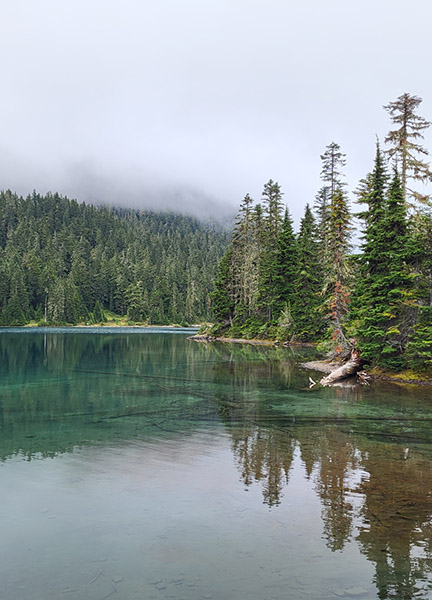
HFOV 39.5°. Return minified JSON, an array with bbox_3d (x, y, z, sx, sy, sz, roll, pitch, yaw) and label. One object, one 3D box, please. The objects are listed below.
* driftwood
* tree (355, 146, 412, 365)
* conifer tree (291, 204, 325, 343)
[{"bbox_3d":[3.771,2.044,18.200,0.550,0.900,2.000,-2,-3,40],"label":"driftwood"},{"bbox_3d":[6.132,-1.593,22.000,2.100,8.200,2.100,0,-2,0],"label":"tree"},{"bbox_3d":[7.697,-2.288,50.000,2.700,11.300,2.700,0,-2,0],"label":"conifer tree"}]

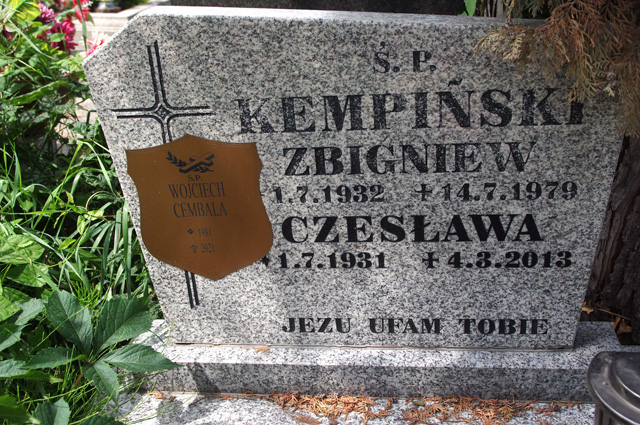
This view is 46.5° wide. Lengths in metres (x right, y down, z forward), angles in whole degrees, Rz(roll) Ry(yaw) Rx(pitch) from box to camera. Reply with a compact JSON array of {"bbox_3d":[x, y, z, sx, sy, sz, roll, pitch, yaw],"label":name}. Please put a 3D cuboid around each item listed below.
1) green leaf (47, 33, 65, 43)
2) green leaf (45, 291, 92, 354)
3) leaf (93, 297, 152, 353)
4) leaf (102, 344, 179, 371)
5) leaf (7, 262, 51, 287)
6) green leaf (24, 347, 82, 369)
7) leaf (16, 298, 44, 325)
[{"bbox_3d":[-0.674,-0.446,1.900,0.045,0.007,0.026,-9,36,15],"label":"green leaf"},{"bbox_3d":[-0.386,0.170,1.150,0.060,0.020,0.113,-22,62,-13],"label":"green leaf"},{"bbox_3d":[-0.306,0.174,1.150,0.064,0.022,0.118,30,54,27],"label":"leaf"},{"bbox_3d":[-0.268,0.221,1.120,0.115,0.018,0.058,4,24,0],"label":"leaf"},{"bbox_3d":[-0.489,0.106,1.250,0.070,0.015,0.060,-25,44,-29],"label":"leaf"},{"bbox_3d":[-0.397,0.217,1.110,0.090,0.018,0.045,-10,24,-15],"label":"green leaf"},{"bbox_3d":[-0.447,0.153,1.150,0.056,0.012,0.035,-41,52,-18],"label":"leaf"}]

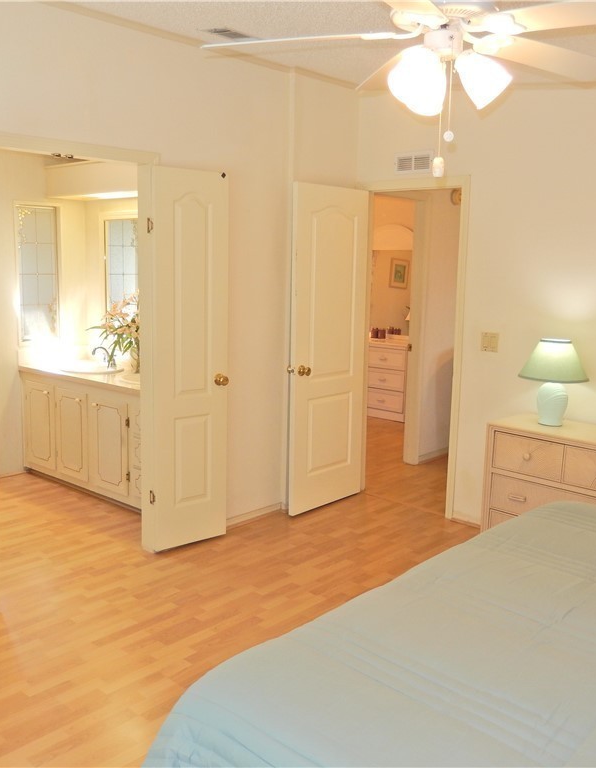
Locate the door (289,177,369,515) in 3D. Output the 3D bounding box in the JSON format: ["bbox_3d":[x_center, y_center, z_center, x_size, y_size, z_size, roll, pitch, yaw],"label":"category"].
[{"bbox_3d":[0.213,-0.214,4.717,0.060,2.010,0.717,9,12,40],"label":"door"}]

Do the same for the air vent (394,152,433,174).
[{"bbox_3d":[0.713,-1.371,4.581,0.024,0.140,0.305,-7,12,-43],"label":"air vent"}]

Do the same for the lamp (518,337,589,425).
[{"bbox_3d":[1.328,-0.016,3.834,0.363,0.434,0.363,-7,12,-43],"label":"lamp"}]

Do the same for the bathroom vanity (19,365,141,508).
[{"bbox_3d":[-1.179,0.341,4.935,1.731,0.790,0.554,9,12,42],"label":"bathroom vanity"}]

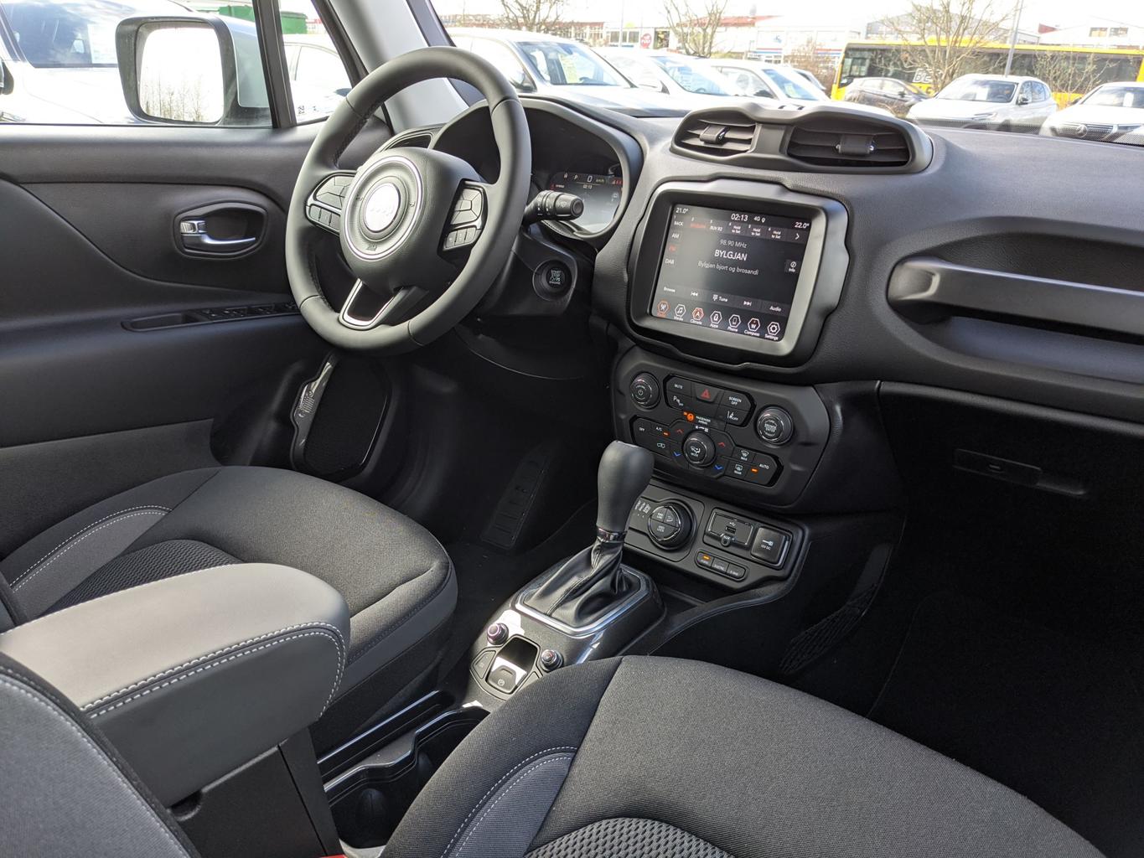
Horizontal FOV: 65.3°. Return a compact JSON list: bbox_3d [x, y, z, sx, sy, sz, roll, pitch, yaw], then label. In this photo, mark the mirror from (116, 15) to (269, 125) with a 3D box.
[{"bbox_3d":[-0.571,-0.552,1.381,0.230,0.166,0.135,12,24,26],"label":"mirror"}]

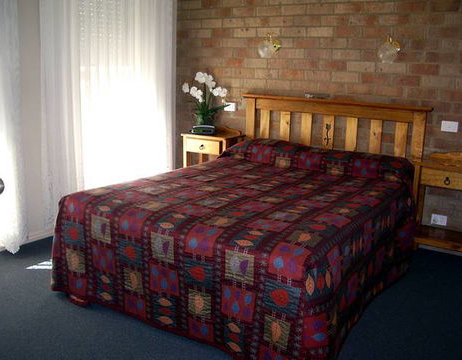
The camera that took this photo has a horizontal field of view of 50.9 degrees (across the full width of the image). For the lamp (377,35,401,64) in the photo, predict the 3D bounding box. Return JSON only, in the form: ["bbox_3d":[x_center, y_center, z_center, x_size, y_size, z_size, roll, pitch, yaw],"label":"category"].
[{"bbox_3d":[1.184,-0.959,3.548,0.140,0.205,0.255,10,16,31],"label":"lamp"}]

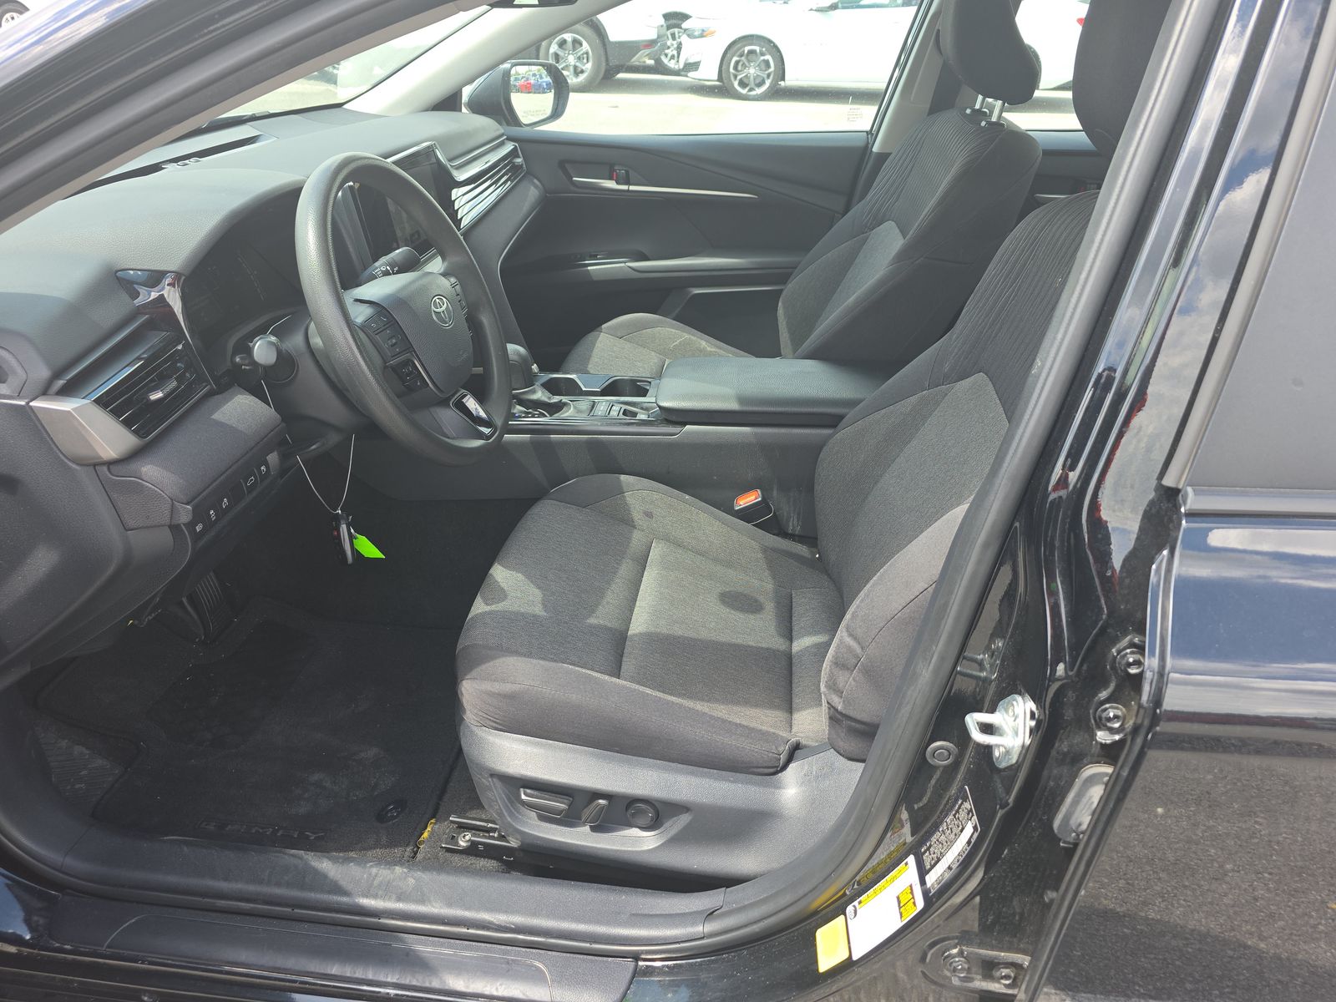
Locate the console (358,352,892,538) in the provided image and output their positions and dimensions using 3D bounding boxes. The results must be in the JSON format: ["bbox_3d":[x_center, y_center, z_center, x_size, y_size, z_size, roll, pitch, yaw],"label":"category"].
[{"bbox_3d":[-0.058,-0.088,1.502,0.900,0.290,0.250,3,30,6],"label":"console"}]

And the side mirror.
[{"bbox_3d":[-0.363,-0.983,2.149,0.160,0.150,0.225,12,33,21],"label":"side mirror"}]

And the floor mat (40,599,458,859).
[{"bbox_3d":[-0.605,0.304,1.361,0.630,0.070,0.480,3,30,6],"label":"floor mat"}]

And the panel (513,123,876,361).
[{"bbox_3d":[-0.055,-0.542,2.071,0.960,0.610,0.140,3,30,6],"label":"panel"}]

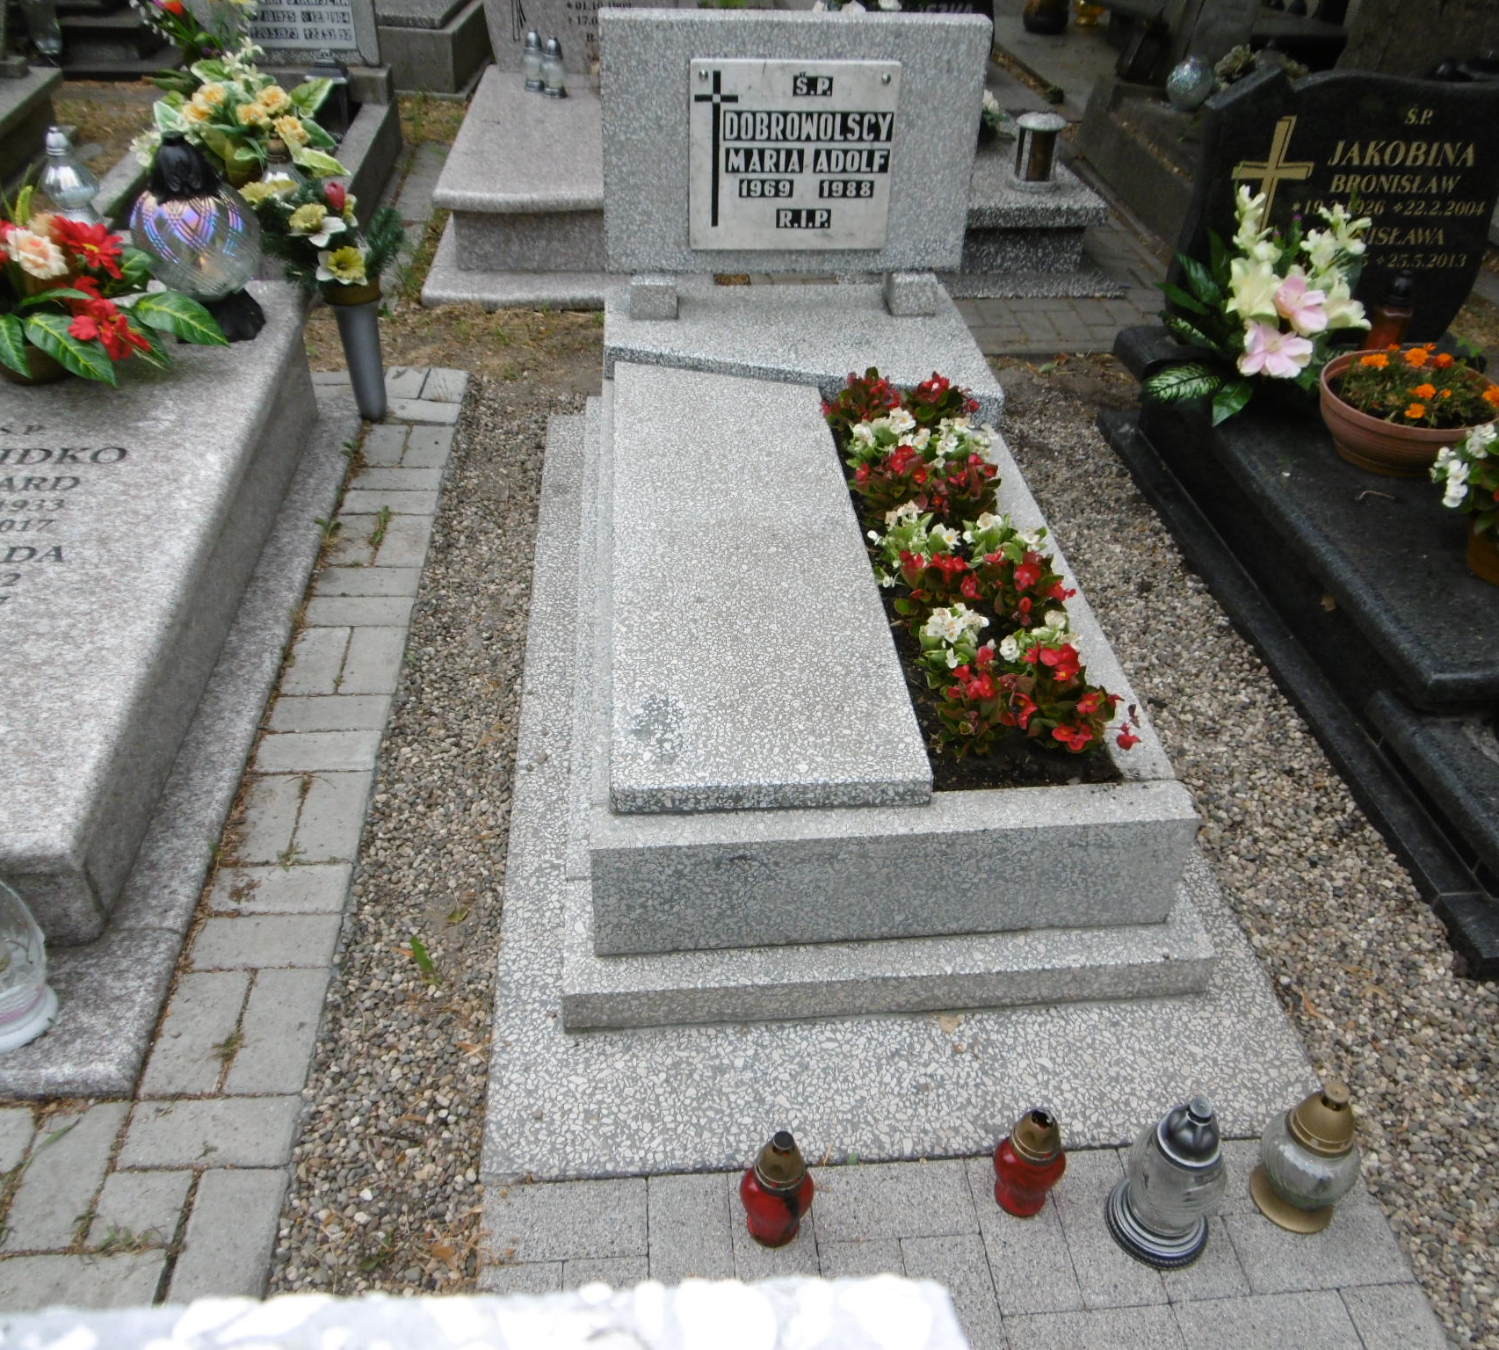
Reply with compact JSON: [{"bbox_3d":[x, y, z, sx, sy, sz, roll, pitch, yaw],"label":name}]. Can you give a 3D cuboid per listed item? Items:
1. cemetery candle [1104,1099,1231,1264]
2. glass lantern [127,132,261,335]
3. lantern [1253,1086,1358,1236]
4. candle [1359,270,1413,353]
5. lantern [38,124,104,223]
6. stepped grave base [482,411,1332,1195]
[{"bbox_3d":[0.498,0.572,1.449,0.116,0.236,0.116,-2,37,-5],"label":"cemetery candle"},{"bbox_3d":[-1.117,-0.887,2.531,0.245,0.387,0.245,-2,39,-5],"label":"glass lantern"},{"bbox_3d":[0.670,0.561,1.491,0.112,0.213,0.112,-2,37,-5],"label":"lantern"},{"bbox_3d":[1.503,-0.848,2.936,0.088,0.208,0.088,-2,37,-5],"label":"candle"},{"bbox_3d":[-1.903,-1.380,3.481,0.148,0.269,0.148,-2,39,-5],"label":"lantern"},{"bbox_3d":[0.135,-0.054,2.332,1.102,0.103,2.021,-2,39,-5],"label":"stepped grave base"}]

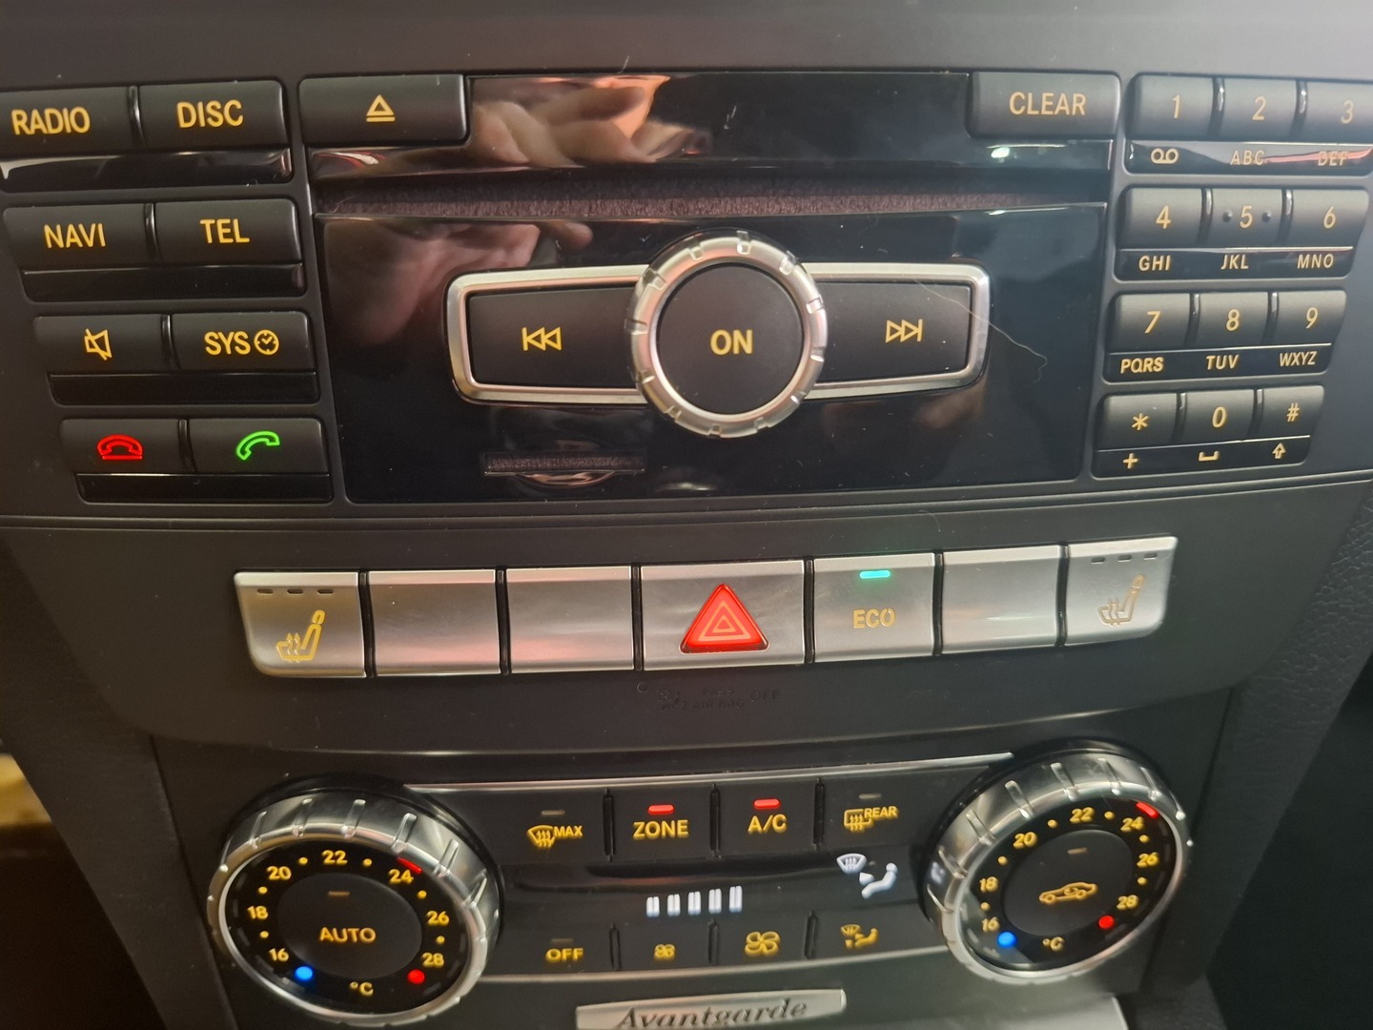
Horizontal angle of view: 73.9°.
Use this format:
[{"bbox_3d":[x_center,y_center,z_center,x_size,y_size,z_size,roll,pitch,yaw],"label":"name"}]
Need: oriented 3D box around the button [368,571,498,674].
[{"bbox_3d":[-0.044,0.018,0.163,0.022,0.020,0.007,-1,15,2],"label":"button"}]

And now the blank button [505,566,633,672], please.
[{"bbox_3d":[-0.020,0.018,0.163,0.022,0.019,0.007,-1,15,-1],"label":"blank button"}]

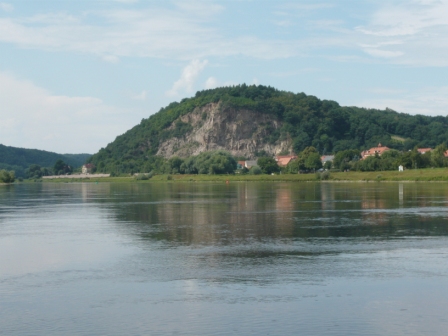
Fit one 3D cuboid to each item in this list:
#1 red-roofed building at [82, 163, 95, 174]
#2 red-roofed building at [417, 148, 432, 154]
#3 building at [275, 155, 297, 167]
[{"bbox_3d":[-128.755,1.140,971.504,9.500,10.800,10.000,0,-1,44],"label":"red-roofed building"},{"bbox_3d":[140.471,-9.318,716.297,12.000,9.000,9.500,0,0,6],"label":"red-roofed building"},{"bbox_3d":[42.101,-3.031,688.708,13.500,10.500,10.000,0,-1,24],"label":"building"}]

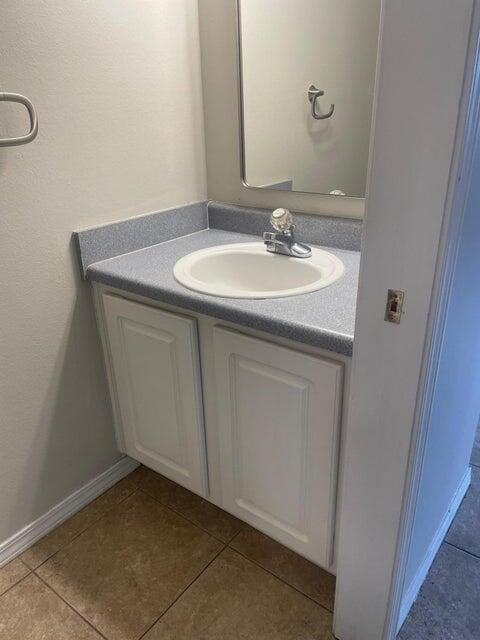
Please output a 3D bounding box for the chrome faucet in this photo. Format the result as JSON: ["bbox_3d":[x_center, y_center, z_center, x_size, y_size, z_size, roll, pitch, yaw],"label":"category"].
[{"bbox_3d":[0.110,-0.246,1.382,0.154,0.132,0.157,15,29,34],"label":"chrome faucet"}]

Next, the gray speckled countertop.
[{"bbox_3d":[0.060,-0.133,1.360,0.858,0.040,0.572,15,29,34],"label":"gray speckled countertop"}]

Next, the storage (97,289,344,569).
[{"bbox_3d":[0.079,0.197,1.527,0.857,0.694,0.550,15,29,34],"label":"storage"}]

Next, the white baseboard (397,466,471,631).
[{"bbox_3d":[0.578,0.628,1.397,0.014,0.081,0.644,16,29,35],"label":"white baseboard"}]

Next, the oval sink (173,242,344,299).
[{"bbox_3d":[0.054,-0.083,1.368,0.486,0.162,0.480,15,29,34],"label":"oval sink"}]

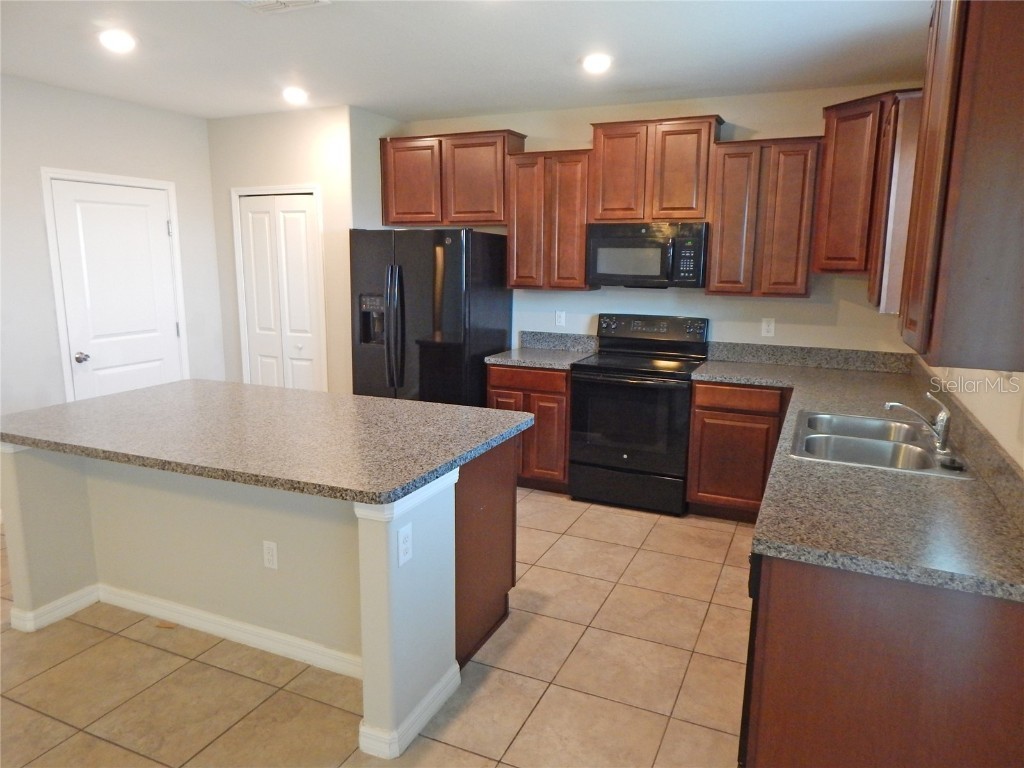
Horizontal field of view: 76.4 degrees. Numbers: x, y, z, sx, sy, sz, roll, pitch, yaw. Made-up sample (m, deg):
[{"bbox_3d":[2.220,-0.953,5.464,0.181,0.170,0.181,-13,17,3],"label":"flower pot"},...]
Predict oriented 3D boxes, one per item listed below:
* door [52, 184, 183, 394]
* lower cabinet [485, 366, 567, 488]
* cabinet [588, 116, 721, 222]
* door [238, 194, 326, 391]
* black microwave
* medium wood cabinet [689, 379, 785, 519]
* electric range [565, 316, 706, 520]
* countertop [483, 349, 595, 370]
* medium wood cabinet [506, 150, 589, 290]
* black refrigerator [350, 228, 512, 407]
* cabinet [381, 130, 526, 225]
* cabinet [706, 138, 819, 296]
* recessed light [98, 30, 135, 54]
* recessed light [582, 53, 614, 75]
[{"bbox_3d":[-2.739,-0.358,4.645,0.050,2.035,0.823,5,11,24],"label":"door"},{"bbox_3d":[0.240,0.265,4.693,0.600,0.875,0.618,5,11,24],"label":"lower cabinet"},{"bbox_3d":[0.943,-1.357,4.256,0.790,0.634,0.330,6,11,24],"label":"cabinet"},{"bbox_3d":[-1.829,-0.453,5.222,0.750,2.030,0.050,6,11,24],"label":"door"},{"bbox_3d":[0.911,-0.845,4.319,0.757,0.402,0.400,6,11,24],"label":"black microwave"},{"bbox_3d":[1.466,0.381,4.136,0.566,0.875,0.618,5,11,24],"label":"medium wood cabinet"},{"bbox_3d":[0.847,0.170,4.349,0.759,1.199,0.650,5,11,24],"label":"electric range"},{"bbox_3d":[0.237,-0.183,4.602,0.617,0.039,0.622,5,11,24],"label":"countertop"},{"bbox_3d":[0.314,-1.122,4.568,0.593,0.901,0.342,5,11,24],"label":"medium wood cabinet"},{"bbox_3d":[-0.579,-0.229,4.839,0.919,1.774,0.810,5,11,24],"label":"black refrigerator"},{"bbox_3d":[-0.440,-1.502,4.883,1.087,0.640,0.330,6,11,24],"label":"cabinet"},{"bbox_3d":[1.559,-1.007,4.027,0.608,0.914,0.326,6,11,24],"label":"cabinet"},{"bbox_3d":[-2.019,-1.755,3.334,0.170,0.030,0.170,6,11,24],"label":"recessed light"},{"bbox_3d":[0.468,-1.756,3.569,0.170,0.030,0.170,6,11,24],"label":"recessed light"}]

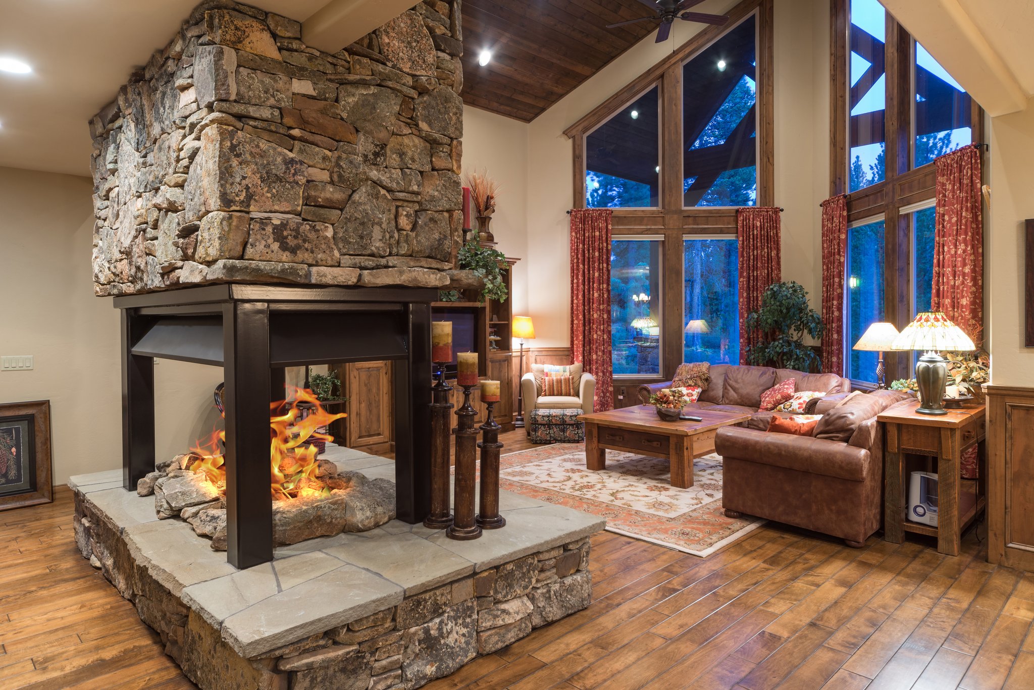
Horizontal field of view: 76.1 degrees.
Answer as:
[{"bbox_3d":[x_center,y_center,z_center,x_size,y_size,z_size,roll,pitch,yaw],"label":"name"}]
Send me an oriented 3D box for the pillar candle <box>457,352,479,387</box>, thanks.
[{"bbox_3d":[-0.219,0.108,2.943,0.093,0.144,0.093,0,2,0],"label":"pillar candle"}]

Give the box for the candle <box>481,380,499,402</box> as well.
[{"bbox_3d":[-0.124,0.218,3.098,0.091,0.099,0.091,0,2,0],"label":"candle"}]

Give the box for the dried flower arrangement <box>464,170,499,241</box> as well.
[{"bbox_3d":[-0.425,-1.688,8.000,0.420,0.880,0.400,0,2,0],"label":"dried flower arrangement"}]

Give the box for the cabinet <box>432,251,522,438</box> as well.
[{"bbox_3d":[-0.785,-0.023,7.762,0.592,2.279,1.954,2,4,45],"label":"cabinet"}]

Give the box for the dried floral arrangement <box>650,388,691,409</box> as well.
[{"bbox_3d":[1.346,0.476,5.808,0.355,0.180,0.355,0,2,0],"label":"dried floral arrangement"}]

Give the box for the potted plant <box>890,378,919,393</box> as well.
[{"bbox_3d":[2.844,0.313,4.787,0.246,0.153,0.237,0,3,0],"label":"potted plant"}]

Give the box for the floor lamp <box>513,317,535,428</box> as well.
[{"bbox_3d":[0.085,0.340,8.684,0.329,1.454,0.329,0,3,0],"label":"floor lamp"}]

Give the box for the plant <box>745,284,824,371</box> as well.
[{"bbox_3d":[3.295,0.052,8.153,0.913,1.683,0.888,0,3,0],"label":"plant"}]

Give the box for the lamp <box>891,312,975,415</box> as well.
[{"bbox_3d":[2.761,0.107,4.392,0.475,0.665,0.475,0,3,0],"label":"lamp"}]

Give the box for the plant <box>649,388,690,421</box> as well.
[{"bbox_3d":[1.434,0.550,6.205,0.377,0.290,0.377,0,3,0],"label":"plant"}]

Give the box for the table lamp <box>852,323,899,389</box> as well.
[{"bbox_3d":[3.038,0.171,5.514,0.491,0.712,0.491,-2,3,-43],"label":"table lamp"}]

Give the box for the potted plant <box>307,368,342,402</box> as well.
[{"bbox_3d":[-1.684,0.351,5.800,0.305,0.291,0.280,-2,3,-43],"label":"potted plant"}]

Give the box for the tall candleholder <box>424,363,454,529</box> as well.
[{"bbox_3d":[-0.372,0.467,3.113,0.143,0.764,0.143,0,2,0],"label":"tall candleholder"}]

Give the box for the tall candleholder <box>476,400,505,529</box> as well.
[{"bbox_3d":[-0.124,0.555,3.110,0.141,0.585,0.141,0,2,0],"label":"tall candleholder"}]

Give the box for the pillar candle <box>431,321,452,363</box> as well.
[{"bbox_3d":[-0.349,-0.012,3.095,0.095,0.192,0.095,0,2,0],"label":"pillar candle"}]

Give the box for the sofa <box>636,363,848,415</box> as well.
[{"bbox_3d":[2.461,0.694,7.338,2.072,0.844,0.992,2,4,45],"label":"sofa"}]

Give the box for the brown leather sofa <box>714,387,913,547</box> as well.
[{"bbox_3d":[2.496,0.800,5.110,0.992,0.844,2.028,2,4,45],"label":"brown leather sofa"}]

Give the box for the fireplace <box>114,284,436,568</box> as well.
[{"bbox_3d":[-1.353,0.286,3.522,0.976,1.109,1.804,-2,3,-43],"label":"fireplace"}]

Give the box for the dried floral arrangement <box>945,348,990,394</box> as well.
[{"bbox_3d":[3.313,0.207,4.826,0.340,0.361,0.355,0,3,0],"label":"dried floral arrangement"}]

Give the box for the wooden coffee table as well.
[{"bbox_3d":[1.334,0.883,5.987,1.074,0.479,1.130,-3,3,-44],"label":"wooden coffee table"}]

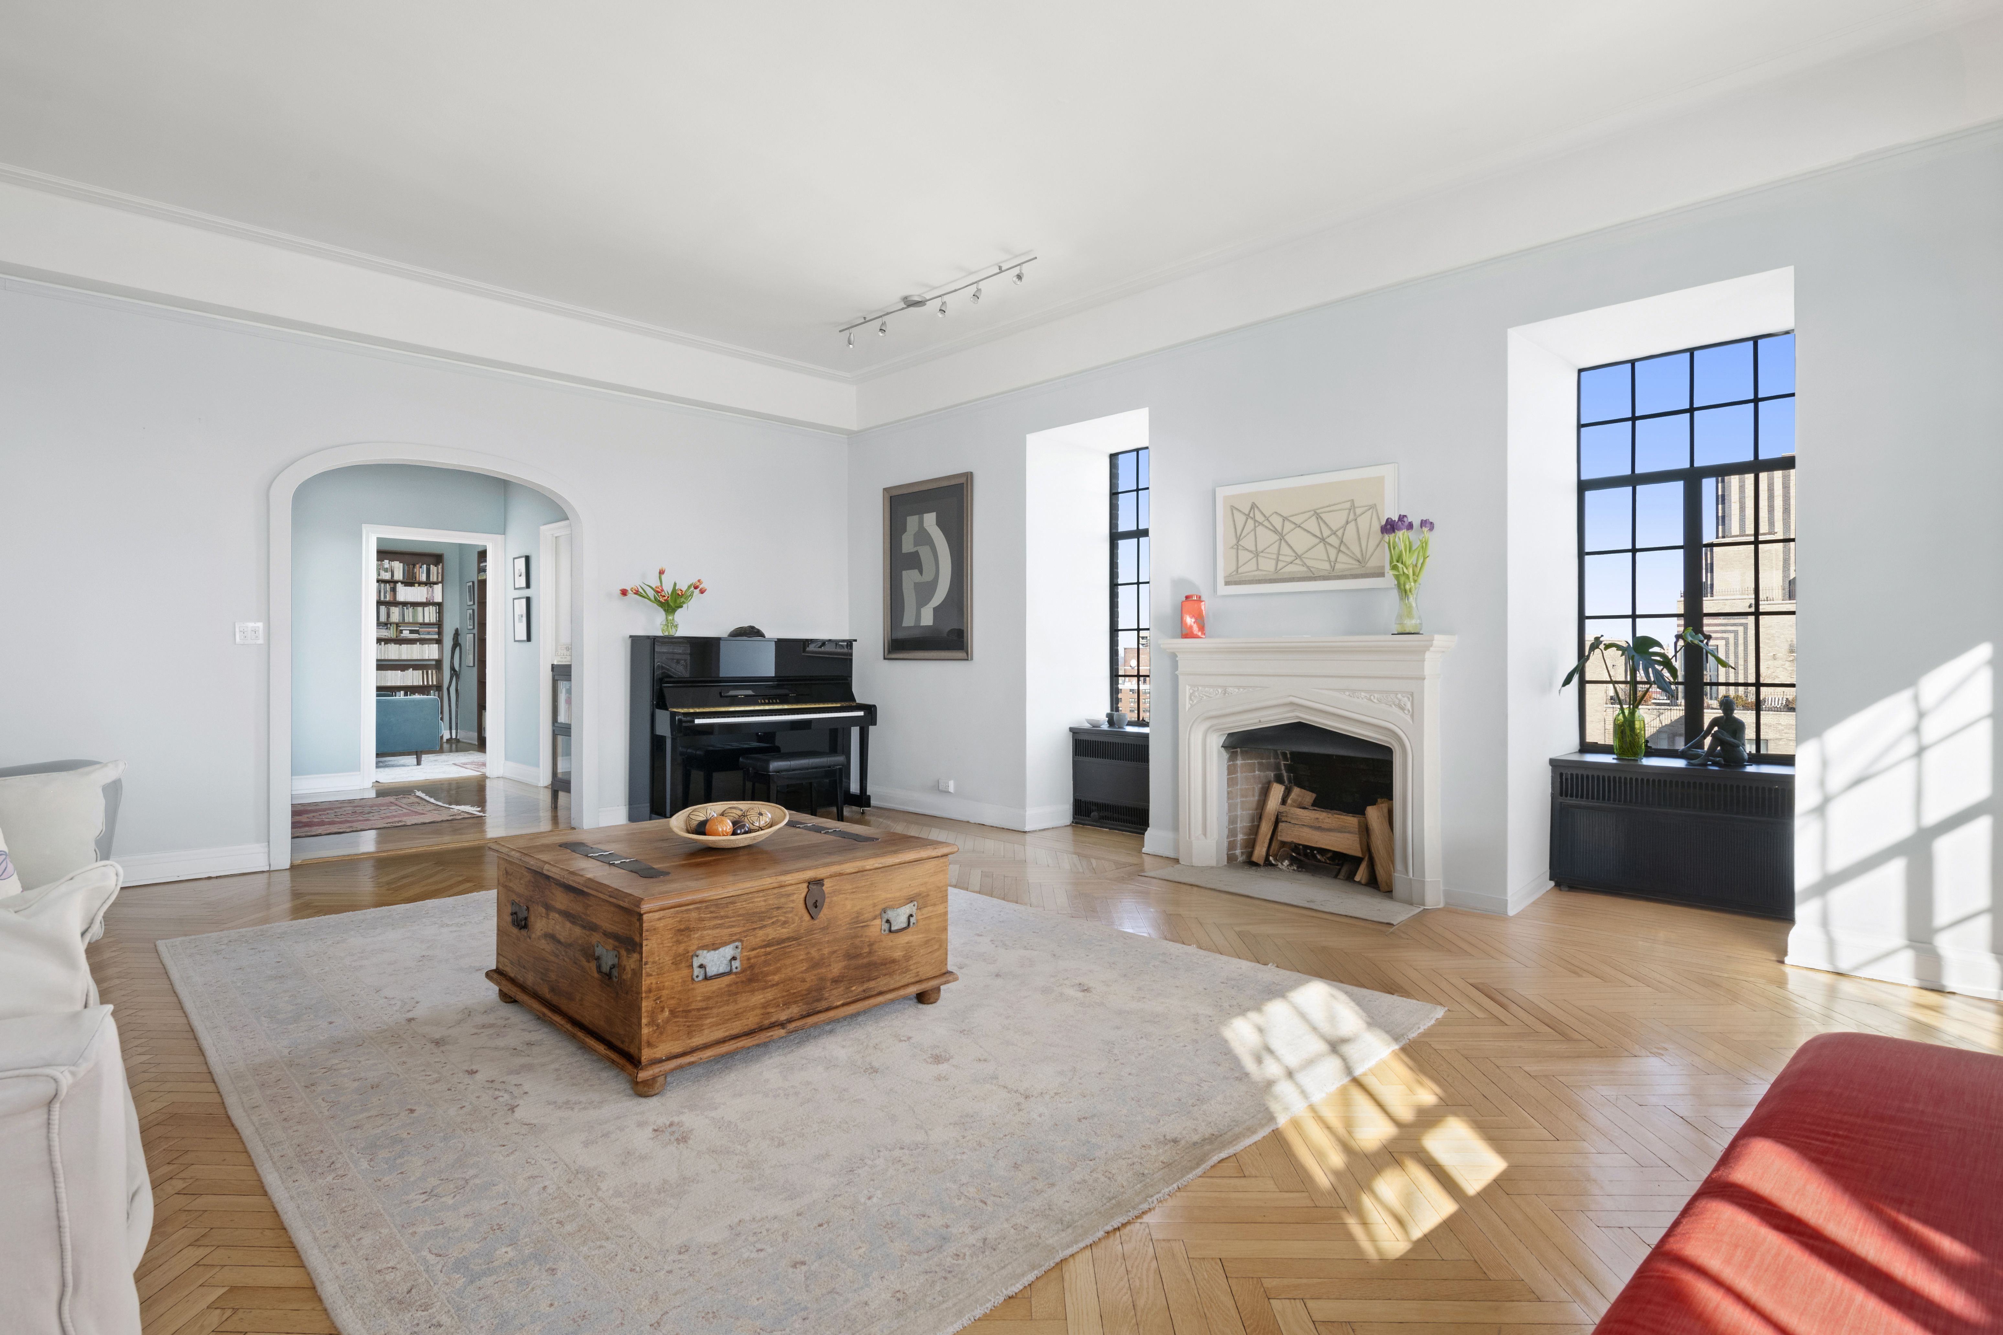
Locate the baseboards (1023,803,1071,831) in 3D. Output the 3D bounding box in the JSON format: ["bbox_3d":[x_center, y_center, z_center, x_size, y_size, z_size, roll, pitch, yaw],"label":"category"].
[{"bbox_3d":[0.290,0.953,6.353,0.430,0.133,0.025,0,1,-45],"label":"baseboards"}]

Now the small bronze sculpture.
[{"bbox_3d":[3.088,0.280,4.339,0.172,0.305,0.249,0,0,-45],"label":"small bronze sculpture"}]

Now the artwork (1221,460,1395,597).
[{"bbox_3d":[1.467,-0.653,4.914,0.038,0.563,0.958,0,0,-45],"label":"artwork"}]

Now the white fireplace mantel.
[{"bbox_3d":[1.417,0.453,4.844,0.215,1.187,1.454,0,0,-45],"label":"white fireplace mantel"}]

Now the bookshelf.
[{"bbox_3d":[-7.455,-0.203,12.358,0.941,2.392,0.322,0,0,-45],"label":"bookshelf"}]

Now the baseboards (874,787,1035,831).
[{"bbox_3d":[-0.451,0.947,6.825,0.025,0.133,1.735,0,1,-45],"label":"baseboards"}]

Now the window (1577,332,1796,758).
[{"bbox_3d":[3.124,-0.514,4.521,0.075,1.849,0.941,0,0,-45],"label":"window"}]

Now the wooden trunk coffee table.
[{"bbox_3d":[-0.855,0.791,3.089,1.030,0.477,1.030,0,1,-45],"label":"wooden trunk coffee table"}]

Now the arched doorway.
[{"bbox_3d":[-3.197,-0.104,5.759,1.678,2.282,0.215,0,0,-45],"label":"arched doorway"}]

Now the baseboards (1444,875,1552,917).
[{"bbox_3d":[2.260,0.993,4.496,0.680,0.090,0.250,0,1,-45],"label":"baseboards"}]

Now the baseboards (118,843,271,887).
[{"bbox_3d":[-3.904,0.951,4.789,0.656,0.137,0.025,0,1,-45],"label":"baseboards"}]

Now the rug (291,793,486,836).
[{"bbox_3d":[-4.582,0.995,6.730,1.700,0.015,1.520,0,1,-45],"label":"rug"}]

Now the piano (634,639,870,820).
[{"bbox_3d":[-1.575,0.409,6.583,1.520,1.205,0.590,0,1,-45],"label":"piano"}]

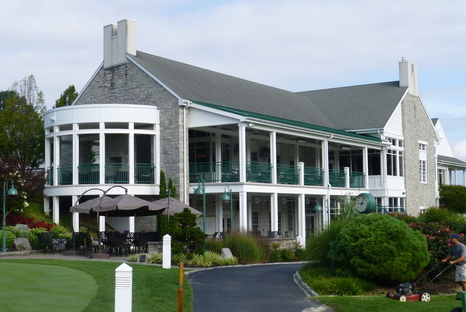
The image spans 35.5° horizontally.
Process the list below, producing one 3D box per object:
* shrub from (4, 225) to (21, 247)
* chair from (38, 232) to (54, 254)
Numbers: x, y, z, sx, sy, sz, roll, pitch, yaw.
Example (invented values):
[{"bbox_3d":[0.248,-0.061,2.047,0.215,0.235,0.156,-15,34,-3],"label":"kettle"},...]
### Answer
[{"bbox_3d":[-10.399,3.796,34.300,0.720,1.020,0.720,0,-4,0],"label":"shrub"},{"bbox_3d":[-8.048,3.744,31.300,0.620,0.930,0.600,3,-6,-41],"label":"chair"}]

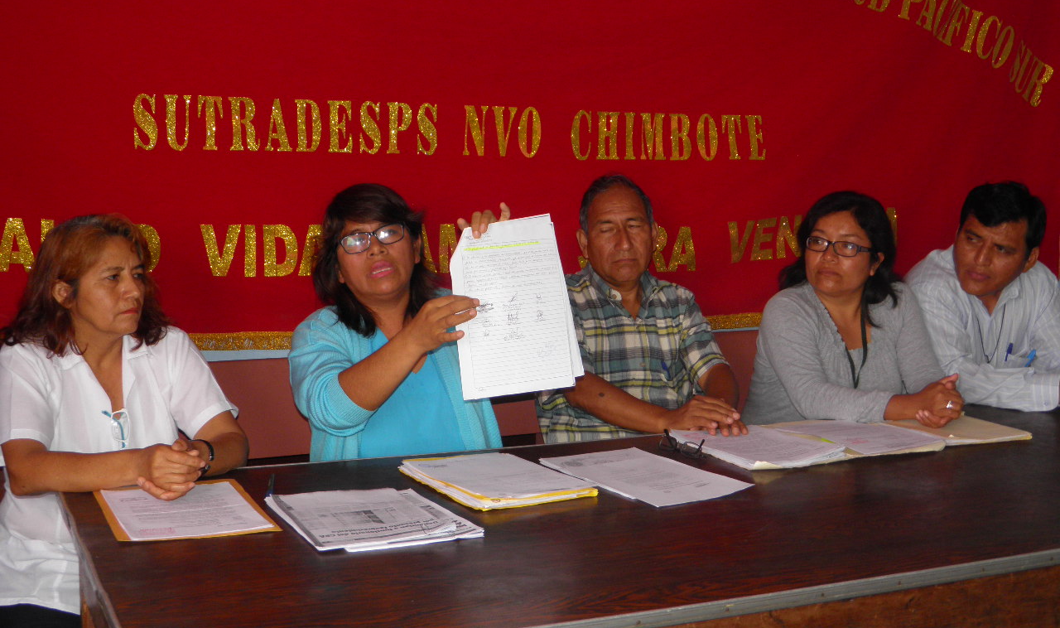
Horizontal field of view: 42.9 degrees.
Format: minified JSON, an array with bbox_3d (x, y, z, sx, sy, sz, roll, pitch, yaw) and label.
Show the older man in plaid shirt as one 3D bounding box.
[{"bbox_3d":[0.225,0.345,2.770,0.520,1.260,0.720,-1,8,-18],"label":"older man in plaid shirt"}]

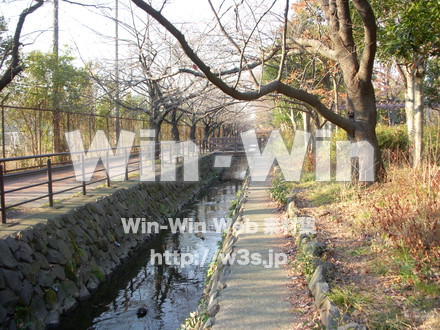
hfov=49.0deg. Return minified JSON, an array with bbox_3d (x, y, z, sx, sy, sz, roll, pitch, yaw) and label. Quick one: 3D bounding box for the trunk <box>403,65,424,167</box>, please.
[{"bbox_3d":[6.400,-1.560,16.000,0.680,3.500,0.520,2,4,22],"label":"trunk"}]

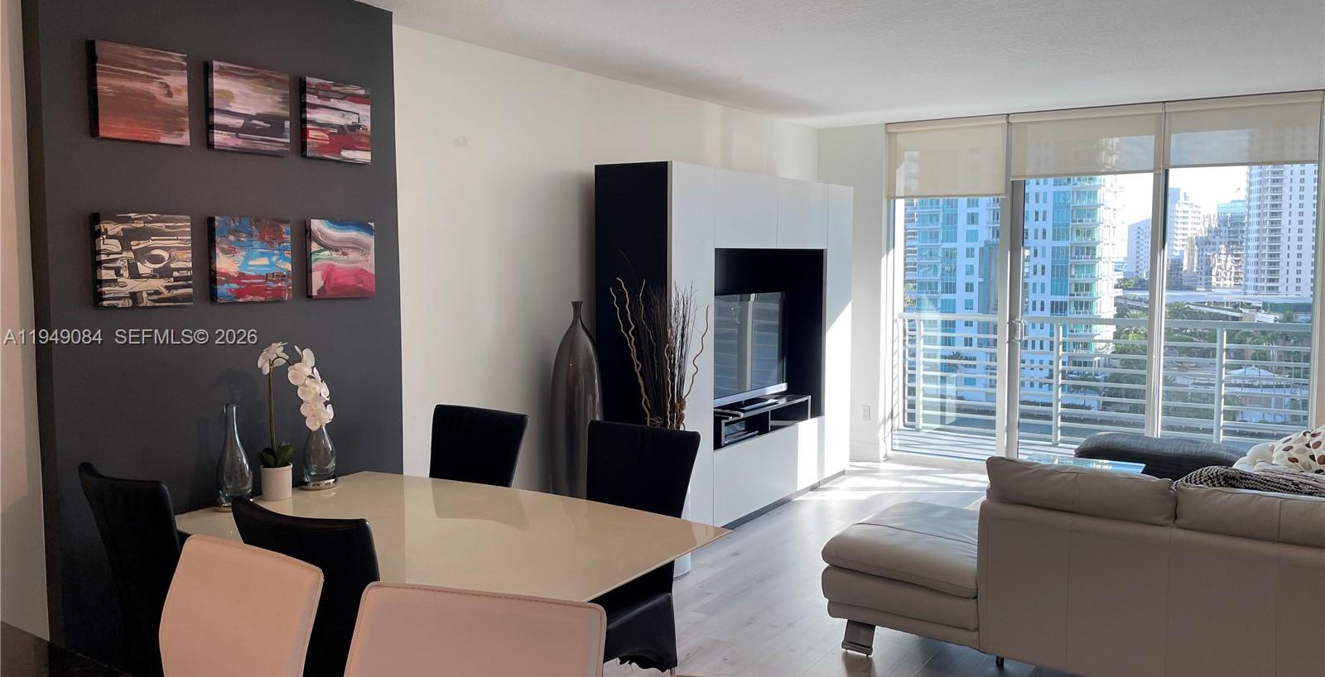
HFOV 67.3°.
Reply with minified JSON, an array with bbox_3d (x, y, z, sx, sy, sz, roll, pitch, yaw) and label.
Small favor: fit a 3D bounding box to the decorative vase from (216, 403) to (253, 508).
[{"bbox_3d":[-1.470,0.398,3.411,0.125,0.348,0.125,3,6,33],"label":"decorative vase"}]

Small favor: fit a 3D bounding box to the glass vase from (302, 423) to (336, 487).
[{"bbox_3d":[-1.279,0.382,3.705,0.135,0.340,0.135,3,5,33],"label":"glass vase"}]

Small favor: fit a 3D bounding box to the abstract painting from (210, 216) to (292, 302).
[{"bbox_3d":[-1.495,-0.285,3.628,0.036,0.305,0.305,3,6,33],"label":"abstract painting"}]

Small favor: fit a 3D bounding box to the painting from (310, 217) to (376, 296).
[{"bbox_3d":[-1.277,-0.314,3.959,0.036,0.305,0.305,3,6,33],"label":"painting"}]

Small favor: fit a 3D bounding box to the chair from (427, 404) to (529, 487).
[{"bbox_3d":[-0.878,0.794,3.829,0.465,0.977,0.600,3,5,33],"label":"chair"}]

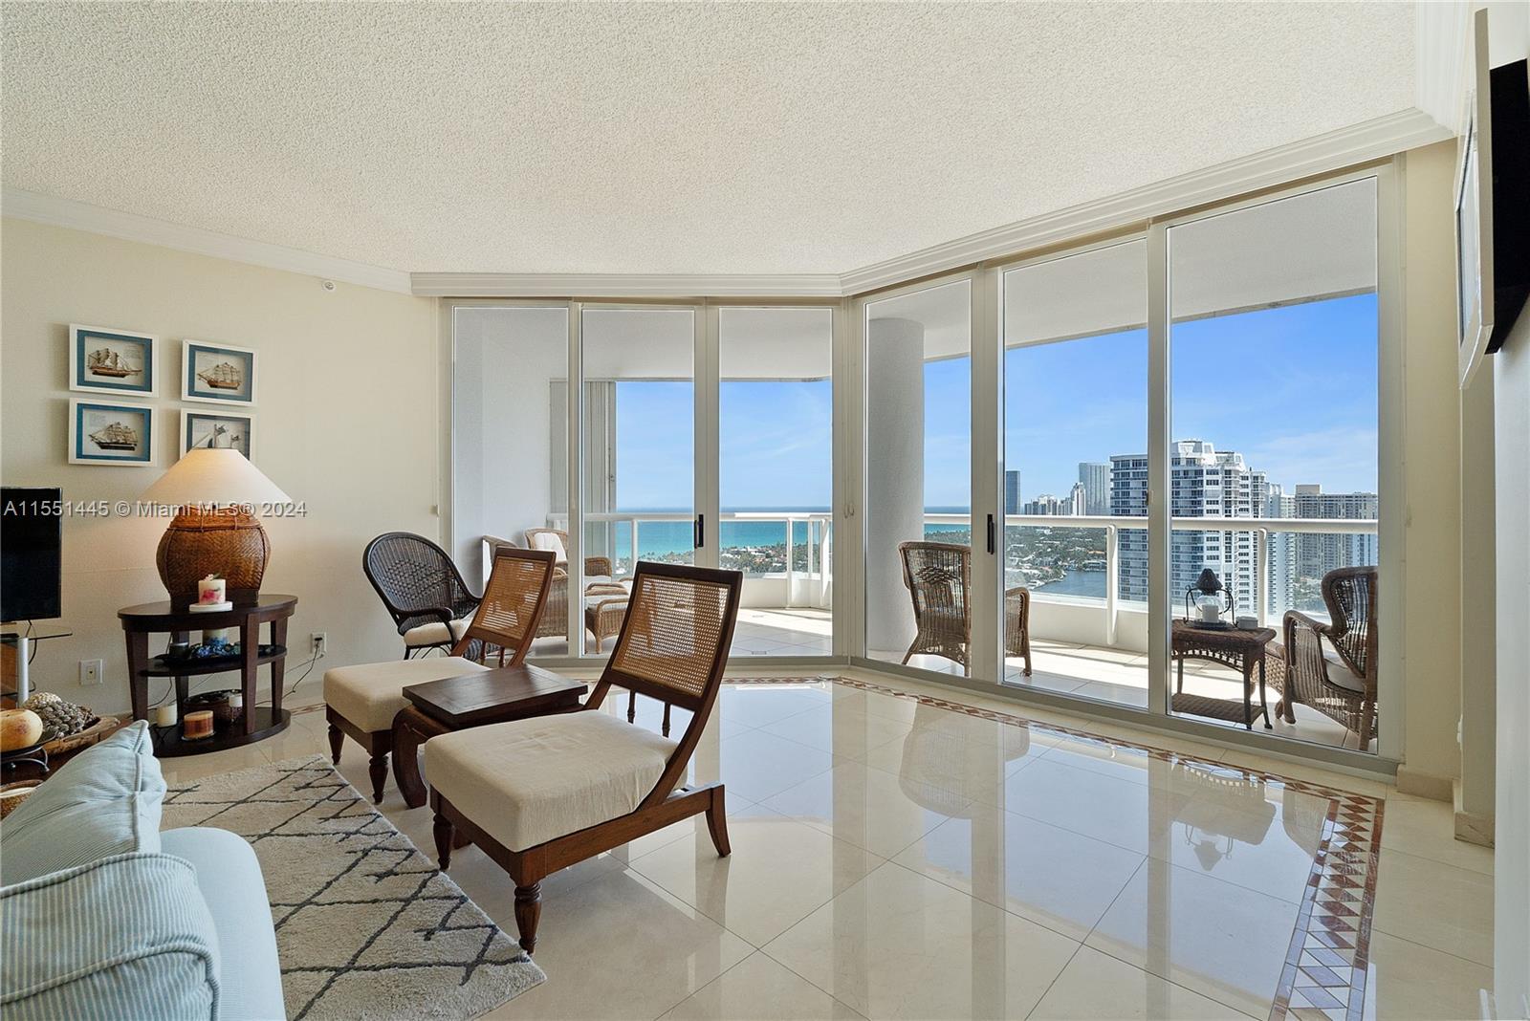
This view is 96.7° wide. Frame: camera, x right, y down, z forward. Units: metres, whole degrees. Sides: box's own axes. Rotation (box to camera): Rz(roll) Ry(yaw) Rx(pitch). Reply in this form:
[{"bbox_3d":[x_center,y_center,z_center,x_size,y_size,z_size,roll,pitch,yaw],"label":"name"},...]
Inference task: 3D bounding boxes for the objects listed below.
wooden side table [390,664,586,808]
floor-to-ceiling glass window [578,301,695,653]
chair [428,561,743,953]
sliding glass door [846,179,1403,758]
[{"bbox_3d":[-1.024,0.900,2.585,0.491,0.459,0.571,0,0,44],"label":"wooden side table"},{"bbox_3d":[-0.905,-0.207,4.878,0.860,2.520,0.060,0,1,0],"label":"floor-to-ceiling glass window"},{"bbox_3d":[-0.563,0.667,2.194,0.780,0.930,0.640,-1,1,-45],"label":"chair"},{"bbox_3d":[1.626,-0.190,3.868,0.090,2.463,2.841,0,0,-44],"label":"sliding glass door"}]

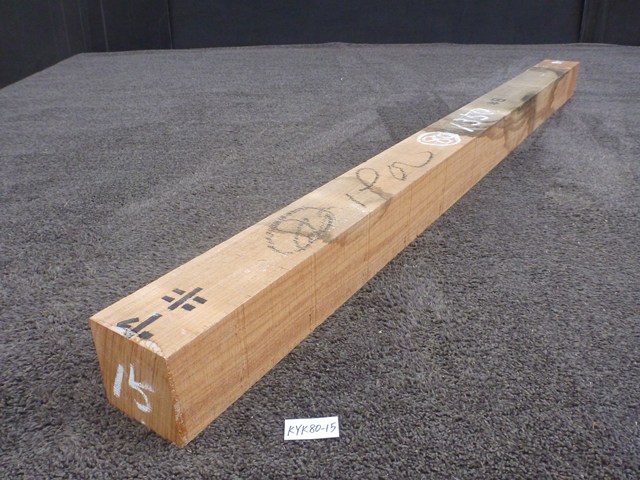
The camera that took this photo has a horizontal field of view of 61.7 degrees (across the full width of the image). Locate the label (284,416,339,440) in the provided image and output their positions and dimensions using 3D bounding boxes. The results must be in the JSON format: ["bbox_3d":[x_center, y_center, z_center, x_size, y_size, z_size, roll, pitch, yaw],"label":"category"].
[{"bbox_3d":[-0.009,0.205,0.585,0.059,0.002,0.029,-3,27,-2],"label":"label"}]

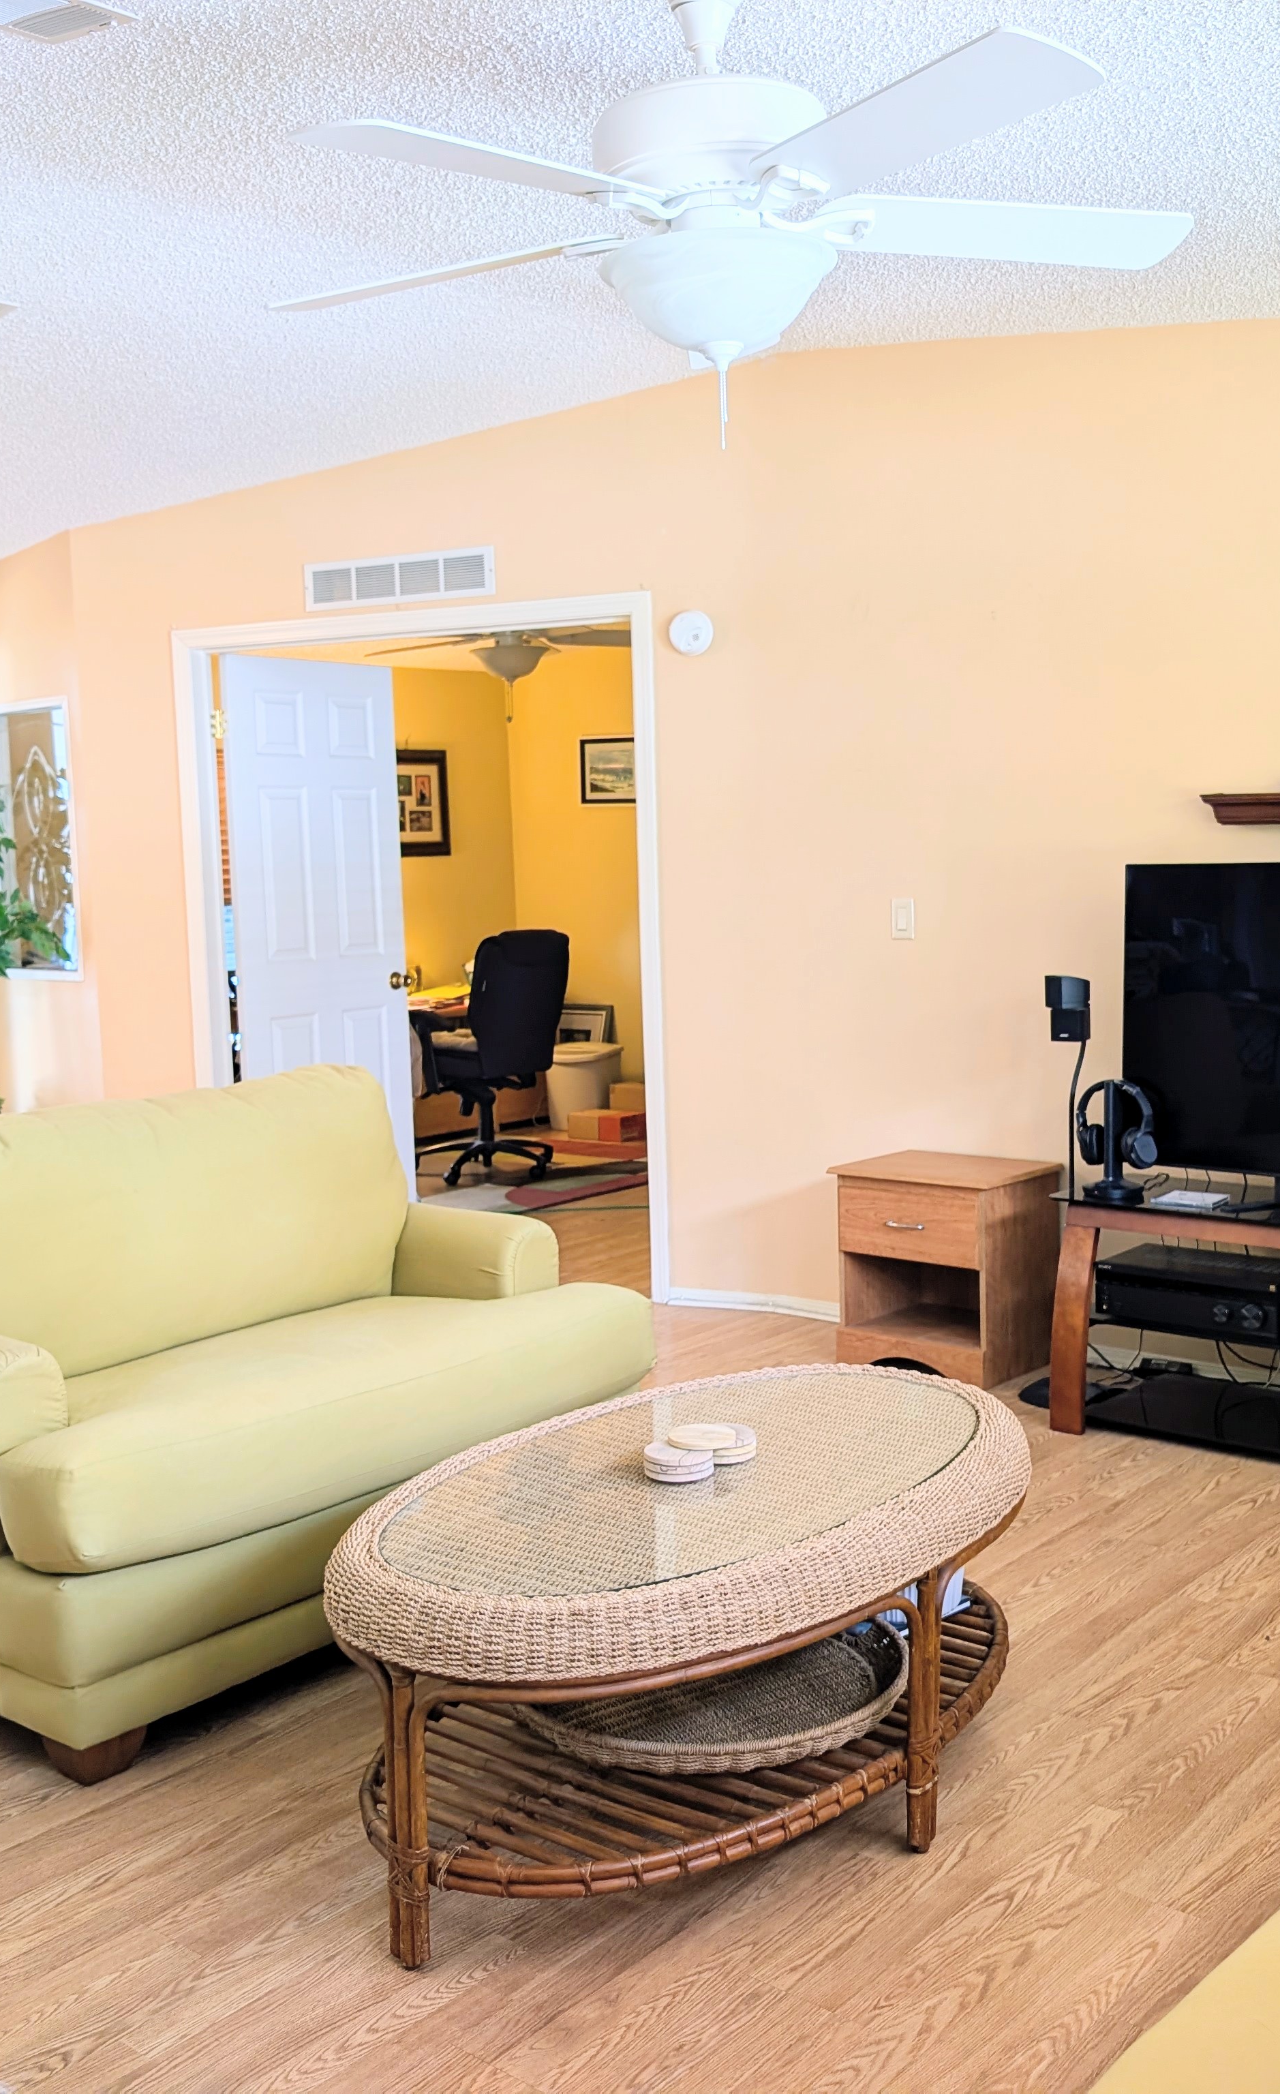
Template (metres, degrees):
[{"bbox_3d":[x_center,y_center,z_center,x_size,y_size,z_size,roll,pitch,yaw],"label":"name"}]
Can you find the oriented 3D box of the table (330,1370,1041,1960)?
[{"bbox_3d":[0.116,0.884,2.964,0.790,0.495,1.400,5,9,40],"label":"table"}]

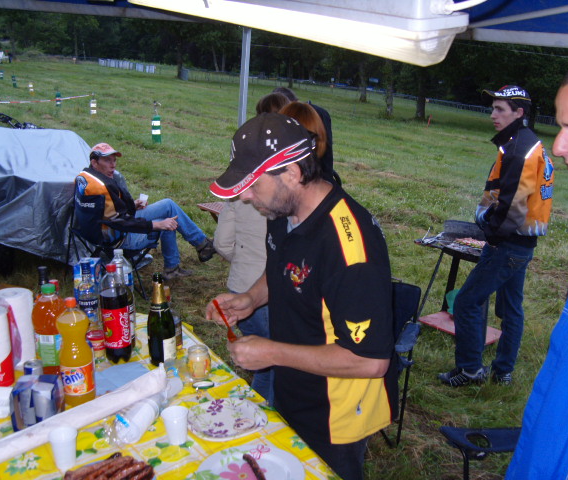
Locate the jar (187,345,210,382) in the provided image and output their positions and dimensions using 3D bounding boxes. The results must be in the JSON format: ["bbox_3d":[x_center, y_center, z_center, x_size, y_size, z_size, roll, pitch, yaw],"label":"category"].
[{"bbox_3d":[-0.259,0.372,1.976,0.072,0.103,0.072,-1,12,0],"label":"jar"}]

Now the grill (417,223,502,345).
[{"bbox_3d":[1.200,0.315,4.500,0.430,0.790,0.600,-8,14,-30],"label":"grill"}]

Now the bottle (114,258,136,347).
[{"bbox_3d":[-0.547,0.206,2.185,0.088,0.310,0.088,-3,18,-14],"label":"bottle"}]

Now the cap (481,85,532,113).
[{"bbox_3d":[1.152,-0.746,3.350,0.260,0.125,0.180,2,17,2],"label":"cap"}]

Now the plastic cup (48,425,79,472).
[{"bbox_3d":[-0.508,0.483,1.488,0.067,0.098,0.067,-1,12,0],"label":"plastic cup"}]

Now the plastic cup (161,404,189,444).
[{"bbox_3d":[-0.268,0.460,1.603,0.069,0.086,0.069,-1,12,0],"label":"plastic cup"}]

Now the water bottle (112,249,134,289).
[{"bbox_3d":[-0.556,0.187,2.220,0.086,0.320,0.086,-3,18,-14],"label":"water bottle"}]

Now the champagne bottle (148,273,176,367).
[{"bbox_3d":[-0.390,0.250,2.050,0.087,0.310,0.087,-3,18,-14],"label":"champagne bottle"}]

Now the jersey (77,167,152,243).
[{"bbox_3d":[-1.205,-0.245,4.600,0.430,0.540,0.500,-11,22,-35],"label":"jersey"}]

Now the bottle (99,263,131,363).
[{"bbox_3d":[-0.544,0.231,2.079,0.090,0.320,0.090,-3,18,-14],"label":"bottle"}]

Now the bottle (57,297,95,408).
[{"bbox_3d":[-0.577,0.308,1.800,0.092,0.315,0.092,-3,12,-9],"label":"bottle"}]

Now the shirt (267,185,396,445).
[{"bbox_3d":[0.120,0.163,1.820,0.330,0.660,0.470,-5,13,-17],"label":"shirt"}]

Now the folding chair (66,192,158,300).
[{"bbox_3d":[-1.330,0.025,5.050,0.600,0.790,0.720,-9,14,-31],"label":"folding chair"}]

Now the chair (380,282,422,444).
[{"bbox_3d":[0.280,0.560,3.250,0.580,0.770,0.660,-10,15,-37],"label":"chair"}]

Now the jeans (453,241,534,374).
[{"bbox_3d":[1.225,0.416,3.830,0.460,0.860,0.380,1,12,12],"label":"jeans"}]

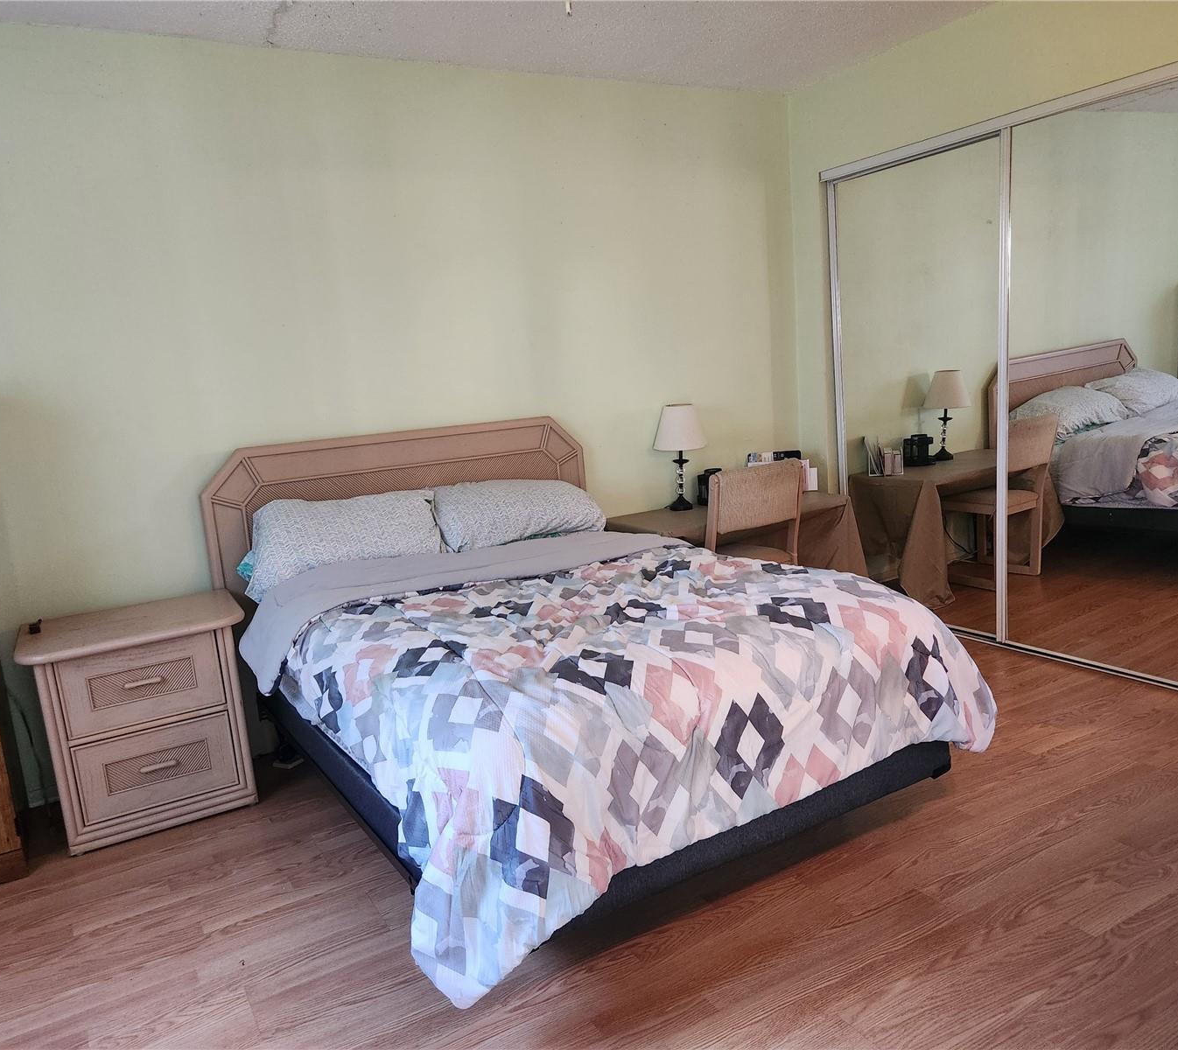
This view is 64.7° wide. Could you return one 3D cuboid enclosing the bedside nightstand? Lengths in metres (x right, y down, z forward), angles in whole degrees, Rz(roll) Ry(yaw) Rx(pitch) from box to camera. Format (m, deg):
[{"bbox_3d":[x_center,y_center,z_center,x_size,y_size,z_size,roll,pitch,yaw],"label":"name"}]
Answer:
[{"bbox_3d":[-1.357,0.584,2.865,0.598,0.606,0.438,-10,11,-28],"label":"bedside nightstand"}]

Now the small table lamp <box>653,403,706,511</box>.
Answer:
[{"bbox_3d":[0.414,-0.303,4.205,0.239,0.481,0.239,-4,10,1],"label":"small table lamp"}]

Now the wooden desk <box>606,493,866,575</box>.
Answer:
[{"bbox_3d":[0.651,0.209,4.206,1.076,0.558,0.548,-10,11,-28],"label":"wooden desk"}]

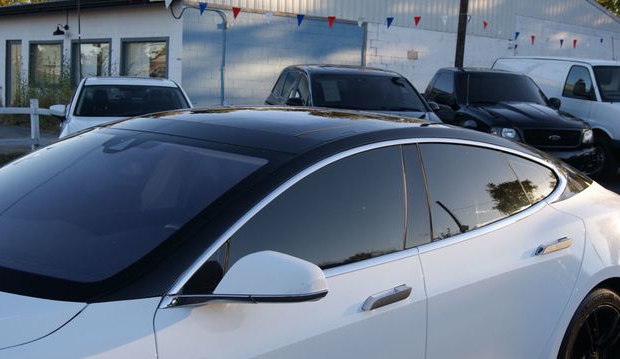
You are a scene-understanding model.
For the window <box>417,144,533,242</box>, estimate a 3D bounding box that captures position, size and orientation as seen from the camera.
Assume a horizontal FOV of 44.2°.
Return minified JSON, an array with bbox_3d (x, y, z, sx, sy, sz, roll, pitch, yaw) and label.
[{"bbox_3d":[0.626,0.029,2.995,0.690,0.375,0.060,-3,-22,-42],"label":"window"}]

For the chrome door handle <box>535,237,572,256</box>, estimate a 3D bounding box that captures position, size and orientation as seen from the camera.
[{"bbox_3d":[1.004,0.275,3.137,0.235,0.050,0.055,-3,9,-42],"label":"chrome door handle"}]

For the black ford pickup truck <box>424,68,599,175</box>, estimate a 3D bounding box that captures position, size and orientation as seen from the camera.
[{"bbox_3d":[2.947,-1.023,13.682,2.030,1.850,5.300,0,7,-14],"label":"black ford pickup truck"}]

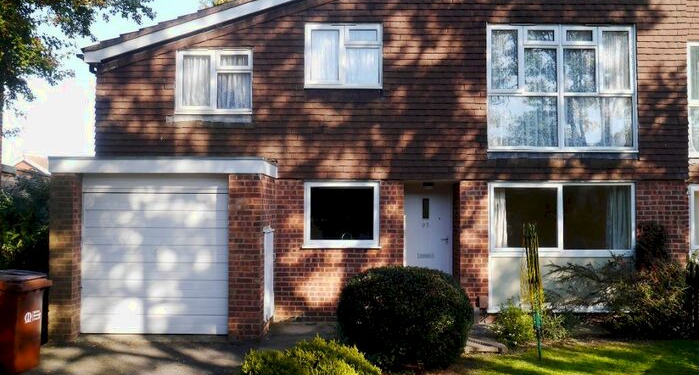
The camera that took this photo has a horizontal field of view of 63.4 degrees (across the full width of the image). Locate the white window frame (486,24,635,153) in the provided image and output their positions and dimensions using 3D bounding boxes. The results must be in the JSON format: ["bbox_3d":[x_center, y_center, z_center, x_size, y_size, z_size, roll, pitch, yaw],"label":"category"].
[{"bbox_3d":[3.418,-1.590,9.136,2.412,2.067,0.120,0,-2,0],"label":"white window frame"}]

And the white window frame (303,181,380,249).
[{"bbox_3d":[-0.111,0.442,9.057,1.225,1.072,0.120,0,-2,0],"label":"white window frame"}]

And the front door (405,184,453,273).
[{"bbox_3d":[1.321,0.946,9.649,0.896,2.060,0.080,0,-2,0],"label":"front door"}]

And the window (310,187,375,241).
[{"bbox_3d":[-0.108,0.425,9.087,1.001,0.848,0.060,0,-2,0],"label":"window"}]

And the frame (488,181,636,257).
[{"bbox_3d":[3.395,0.519,9.075,2.332,1.194,0.120,0,-2,0],"label":"frame"}]

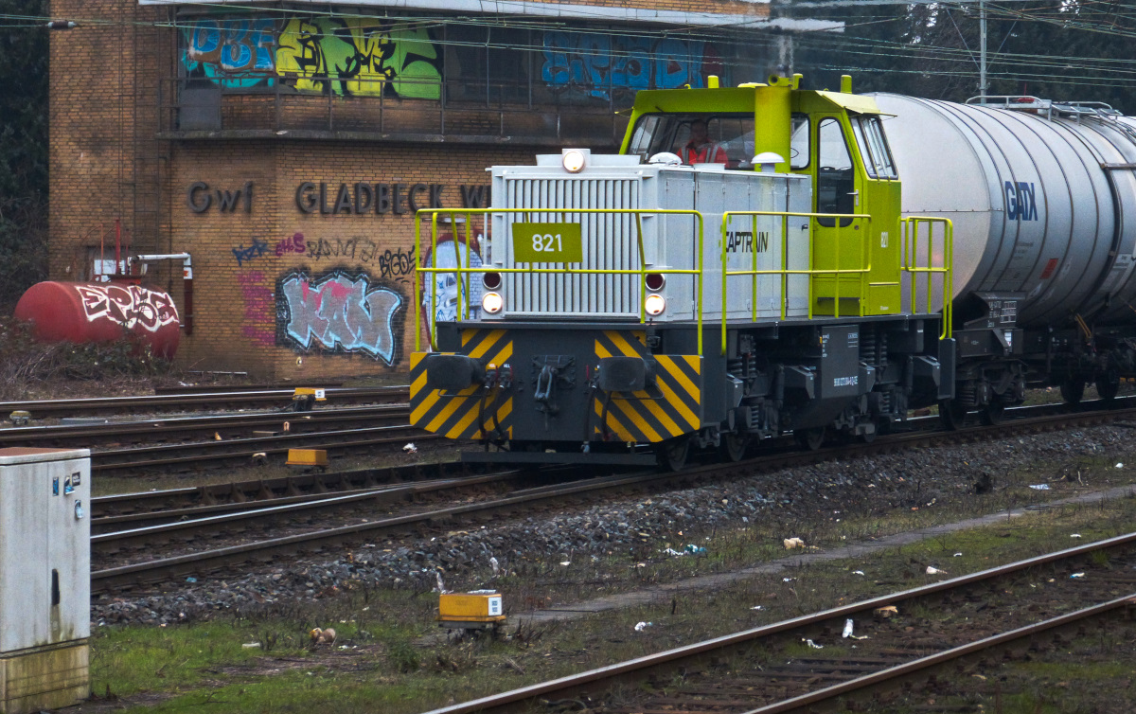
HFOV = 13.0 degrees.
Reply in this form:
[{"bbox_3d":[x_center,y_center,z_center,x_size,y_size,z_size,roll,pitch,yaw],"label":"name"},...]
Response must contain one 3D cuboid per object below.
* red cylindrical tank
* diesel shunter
[{"bbox_3d":[-7.872,-0.443,83.300,1.600,1.600,2.830,1,2,40],"label":"red cylindrical tank"},{"bbox_3d":[1.539,-1.045,54.559,3.030,4.220,12.600,1,1,17],"label":"diesel shunter"}]

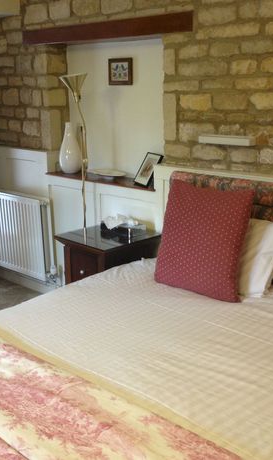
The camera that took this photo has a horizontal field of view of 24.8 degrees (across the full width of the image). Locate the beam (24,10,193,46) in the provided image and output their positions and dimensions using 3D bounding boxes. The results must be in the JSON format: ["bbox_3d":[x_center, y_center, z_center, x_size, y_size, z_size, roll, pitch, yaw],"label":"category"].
[{"bbox_3d":[-0.226,-1.255,3.916,0.100,0.104,1.600,-14,19,-43],"label":"beam"}]

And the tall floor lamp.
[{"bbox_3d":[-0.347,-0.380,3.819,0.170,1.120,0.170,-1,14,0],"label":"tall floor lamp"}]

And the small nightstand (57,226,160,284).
[{"bbox_3d":[-0.163,0.368,3.803,0.490,0.690,0.490,11,18,41],"label":"small nightstand"}]

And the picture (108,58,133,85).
[{"bbox_3d":[-0.105,-1.031,4.050,0.025,0.173,0.228,-14,19,-43],"label":"picture"}]

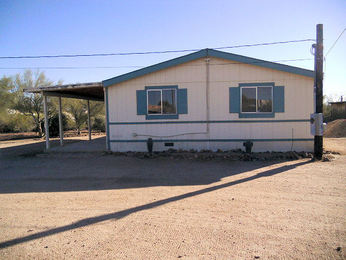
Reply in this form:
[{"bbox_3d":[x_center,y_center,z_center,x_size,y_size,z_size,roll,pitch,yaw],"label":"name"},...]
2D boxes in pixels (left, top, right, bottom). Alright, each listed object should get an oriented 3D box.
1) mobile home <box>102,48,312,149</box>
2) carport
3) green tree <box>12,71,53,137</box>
[{"bbox_3d":[2.200,-1.482,16.727,8.400,3.900,13.000,-1,3,8],"label":"mobile home"},{"bbox_3d":[-3.932,-0.716,14.967,3.500,2.750,7.800,-1,3,8],"label":"carport"},{"bbox_3d":[-10.155,-1.915,19.521,3.100,4.900,3.100,-1,3,8],"label":"green tree"}]

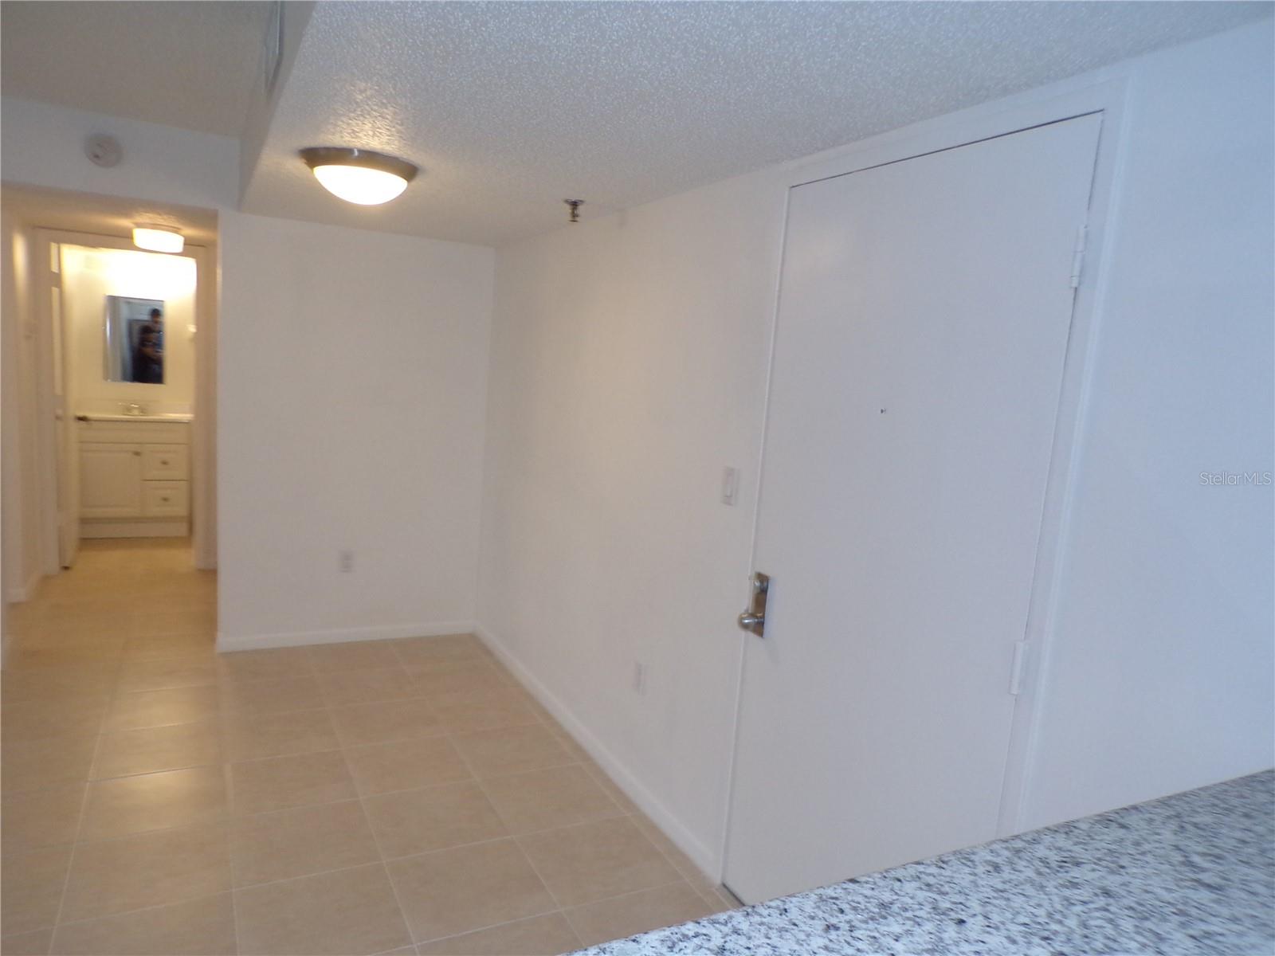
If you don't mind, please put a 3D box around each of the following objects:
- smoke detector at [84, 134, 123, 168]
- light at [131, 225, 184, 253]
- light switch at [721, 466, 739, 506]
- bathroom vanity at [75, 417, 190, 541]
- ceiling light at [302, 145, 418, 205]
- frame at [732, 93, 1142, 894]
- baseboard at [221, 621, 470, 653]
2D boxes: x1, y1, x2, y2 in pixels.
[{"bbox_3d":[-2.283,-1.401,3.782,0.142,0.142,0.040,1,8,-27],"label":"smoke detector"},{"bbox_3d":[-2.665,-1.331,4.920,0.255,0.120,0.255,1,8,-27],"label":"light"},{"bbox_3d":[0.269,0.025,2.604,0.014,0.115,0.074,1,8,-27],"label":"light switch"},{"bbox_3d":[-3.764,-0.022,6.614,0.785,0.880,0.510,1,8,-27],"label":"bathroom vanity"},{"bbox_3d":[-0.863,-0.914,2.741,0.355,0.128,0.355,1,8,-27],"label":"ceiling light"},{"bbox_3d":[0.571,0.281,2.078,0.110,2.090,0.980,1,8,-27],"label":"frame"},{"bbox_3d":[-1.472,0.817,4.593,1.300,0.078,0.014,1,8,-27],"label":"baseboard"}]

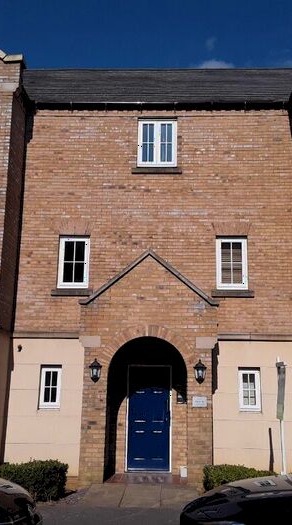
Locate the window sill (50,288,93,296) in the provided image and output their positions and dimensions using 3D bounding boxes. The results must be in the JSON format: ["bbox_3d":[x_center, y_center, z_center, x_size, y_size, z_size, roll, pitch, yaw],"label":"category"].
[{"bbox_3d":[-1.552,0.665,11.668,0.882,0.151,0.160,0,-13,2],"label":"window sill"}]

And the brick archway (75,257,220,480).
[{"bbox_3d":[0.057,2.007,10.744,2.670,4.372,1.085,0,-12,2],"label":"brick archway"}]

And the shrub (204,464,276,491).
[{"bbox_3d":[1.635,3.693,9.119,1.350,0.530,0.800,0,-13,2],"label":"shrub"}]

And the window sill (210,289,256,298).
[{"bbox_3d":[1.839,0.668,11.552,0.882,0.153,0.160,0,-12,2],"label":"window sill"}]

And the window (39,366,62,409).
[{"bbox_3d":[-1.975,2.618,11.368,0.427,0.814,0.100,0,-12,2],"label":"window"}]

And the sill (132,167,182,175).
[{"bbox_3d":[0.249,-2.019,12.217,1.114,0.150,0.160,0,-13,2],"label":"sill"}]

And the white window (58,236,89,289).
[{"bbox_3d":[-1.557,0.022,11.905,0.669,1.106,0.100,0,-12,2],"label":"white window"}]

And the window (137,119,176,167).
[{"bbox_3d":[0.267,-2.676,12.413,0.889,1.110,0.100,0,-12,2],"label":"window"}]

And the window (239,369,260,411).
[{"bbox_3d":[2.133,2.630,11.224,0.455,0.850,0.090,0,-13,2],"label":"window"}]

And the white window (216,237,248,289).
[{"bbox_3d":[1.866,0.042,11.781,0.667,1.114,0.100,0,-12,2],"label":"white window"}]

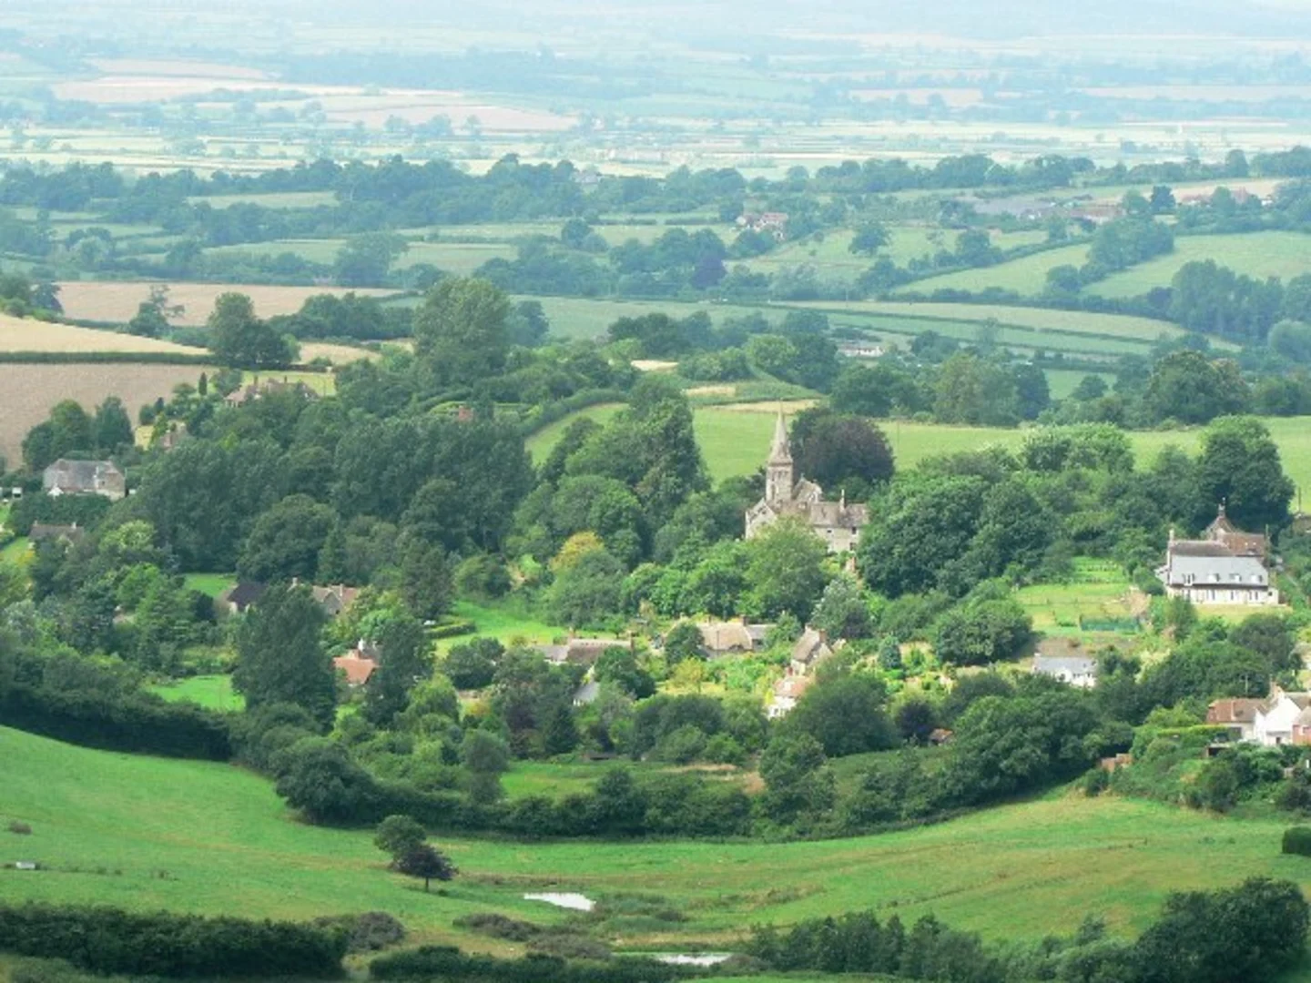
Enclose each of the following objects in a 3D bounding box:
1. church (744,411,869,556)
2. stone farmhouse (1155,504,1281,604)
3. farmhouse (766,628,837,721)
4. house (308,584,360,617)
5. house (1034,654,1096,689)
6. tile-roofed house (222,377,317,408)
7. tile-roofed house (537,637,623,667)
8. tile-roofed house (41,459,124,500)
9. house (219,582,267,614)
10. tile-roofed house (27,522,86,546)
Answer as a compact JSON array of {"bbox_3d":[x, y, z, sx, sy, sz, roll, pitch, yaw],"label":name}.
[{"bbox_3d":[29.070,-2.250,1664.740,19.000,25.500,20.000,-1,4,-15],"label":"church"},{"bbox_3d":[100.900,10.560,1561.710,20.500,15.000,16.000,0,4,0],"label":"stone farmhouse"},{"bbox_3d":[23.700,28.820,1404.500,9.000,13.000,11.000,2,4,25],"label":"farmhouse"},{"bbox_3d":[-57.090,19.720,1538.820,11.000,7.200,8.000,0,4,0],"label":"house"},{"bbox_3d":[67.490,29.830,1433.100,10.800,6.000,6.500,0,4,0],"label":"house"},{"bbox_3d":[-85.780,-21.760,1947.990,21.000,8.000,11.000,0,4,0],"label":"tile-roofed house"},{"bbox_3d":[-12.190,27.440,1449.690,14.800,6.400,7.000,1,4,8],"label":"tile-roofed house"},{"bbox_3d":[-114.670,-2.160,1746.240,16.000,8.500,9.000,0,4,5],"label":"tile-roofed house"},{"bbox_3d":[-71.790,18.960,1528.200,10.500,6.500,7.500,1,4,15],"label":"house"},{"bbox_3d":[-113.320,8.850,1646.080,11.000,6.300,6.500,1,4,15],"label":"tile-roofed house"}]

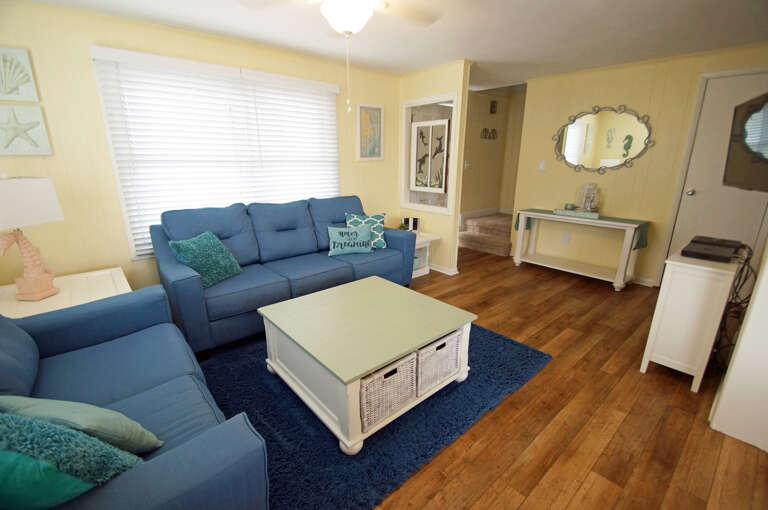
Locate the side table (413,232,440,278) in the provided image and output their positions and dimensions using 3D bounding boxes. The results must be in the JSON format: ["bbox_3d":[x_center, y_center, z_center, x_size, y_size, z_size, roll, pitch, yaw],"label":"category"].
[{"bbox_3d":[0.236,-0.024,3.991,0.558,0.477,0.732,-12,19,-37],"label":"side table"}]

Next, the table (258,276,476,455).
[{"bbox_3d":[-0.109,0.544,1.938,0.906,0.418,0.939,-13,19,-39],"label":"table"}]

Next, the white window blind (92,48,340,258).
[{"bbox_3d":[-1.280,-0.901,3.082,2.036,1.581,0.062,-12,19,-37],"label":"white window blind"}]

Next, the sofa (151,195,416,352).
[{"bbox_3d":[-0.794,-0.014,3.045,2.170,0.961,0.887,-12,19,-37],"label":"sofa"}]

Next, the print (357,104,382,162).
[{"bbox_3d":[-0.157,-1.481,3.892,0.391,0.629,0.031,-12,19,-37],"label":"print"}]

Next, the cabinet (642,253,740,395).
[{"bbox_3d":[2.002,0.348,2.052,0.790,0.719,0.270,-12,19,-37],"label":"cabinet"}]

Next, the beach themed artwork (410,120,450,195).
[{"bbox_3d":[0.539,-1.161,3.826,0.043,0.805,0.593,-12,19,-37],"label":"beach themed artwork"}]

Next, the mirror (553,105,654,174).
[{"bbox_3d":[2.393,-1.283,3.575,0.043,0.722,1.012,-12,19,-37],"label":"mirror"}]

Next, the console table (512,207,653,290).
[{"bbox_3d":[2.242,-0.097,3.784,0.446,0.688,1.259,-12,19,-37],"label":"console table"}]

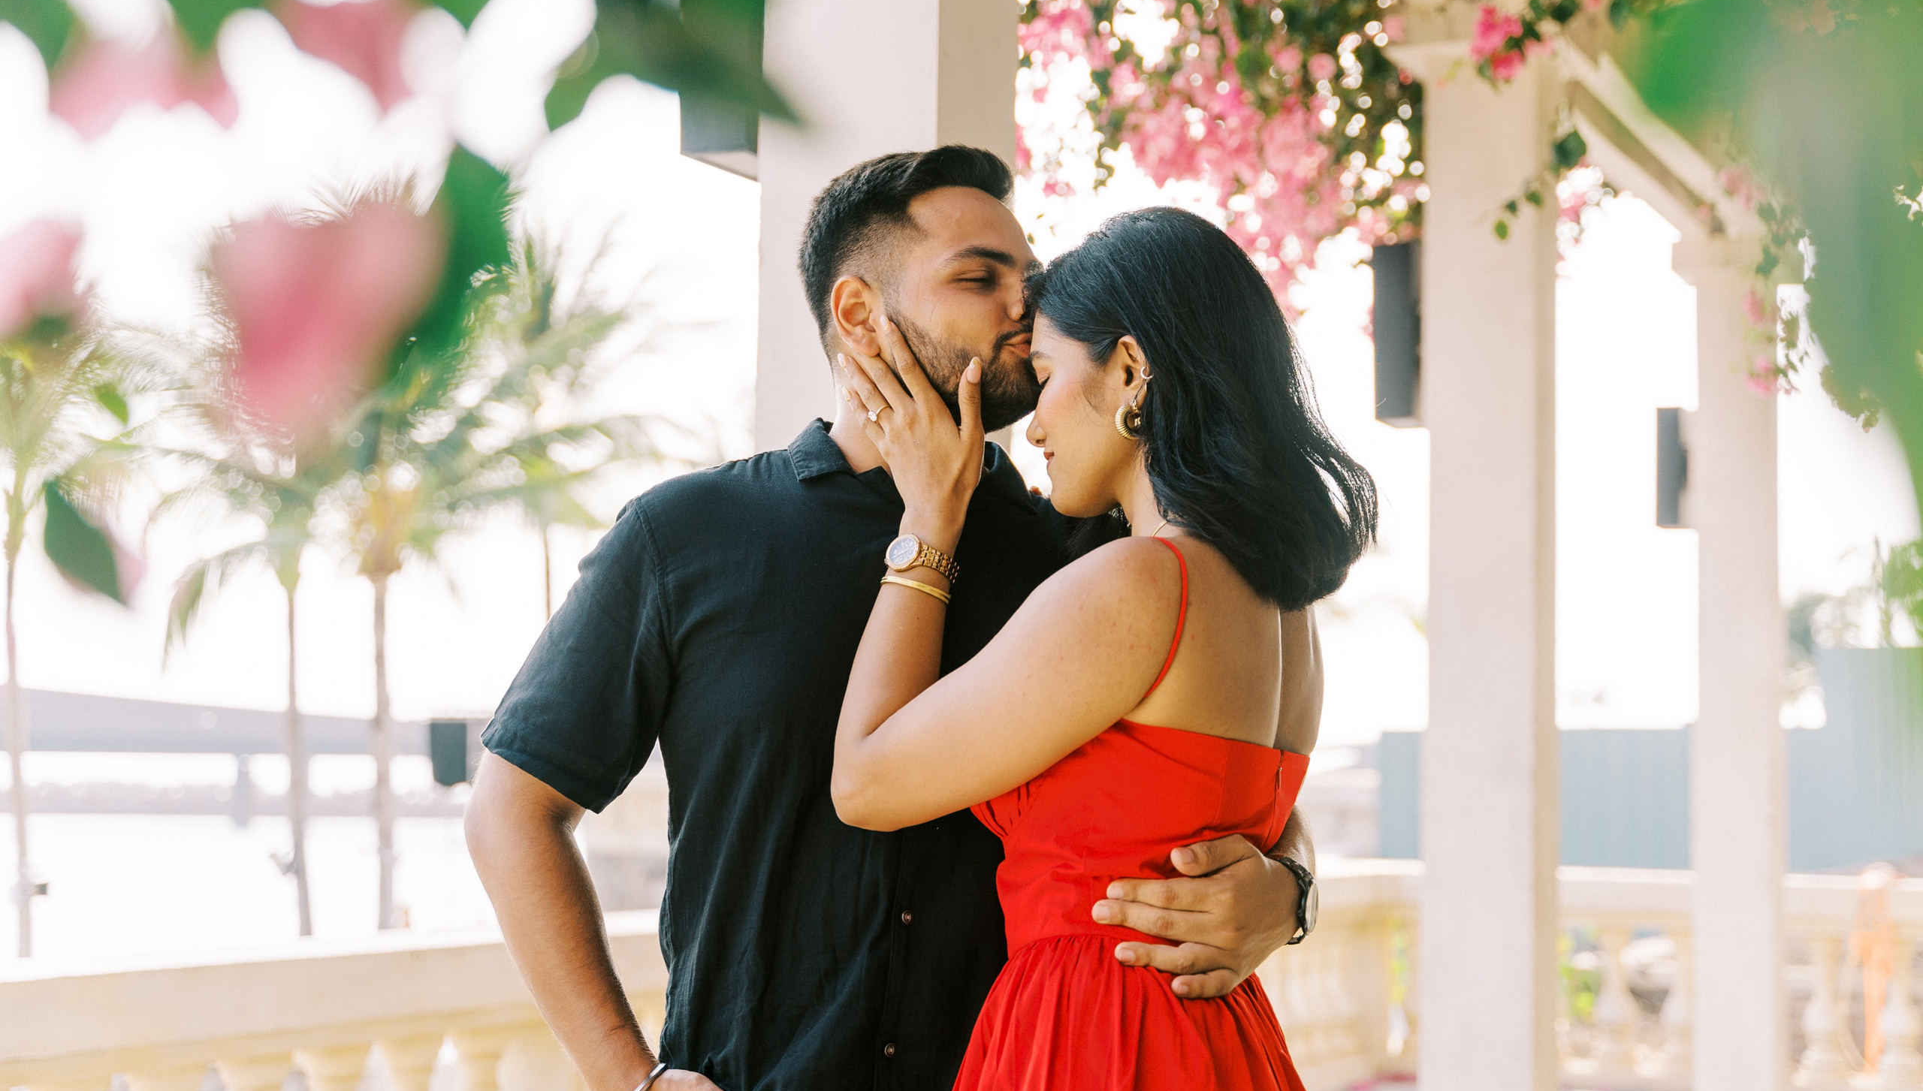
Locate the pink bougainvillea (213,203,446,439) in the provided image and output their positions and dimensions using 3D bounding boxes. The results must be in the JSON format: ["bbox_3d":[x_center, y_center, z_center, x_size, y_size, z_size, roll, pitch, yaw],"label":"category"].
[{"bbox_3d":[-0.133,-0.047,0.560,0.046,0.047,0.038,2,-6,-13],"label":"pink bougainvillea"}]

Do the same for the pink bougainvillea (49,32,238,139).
[{"bbox_3d":[-0.190,-0.107,0.620,0.042,0.028,0.032,3,-6,-17],"label":"pink bougainvillea"}]

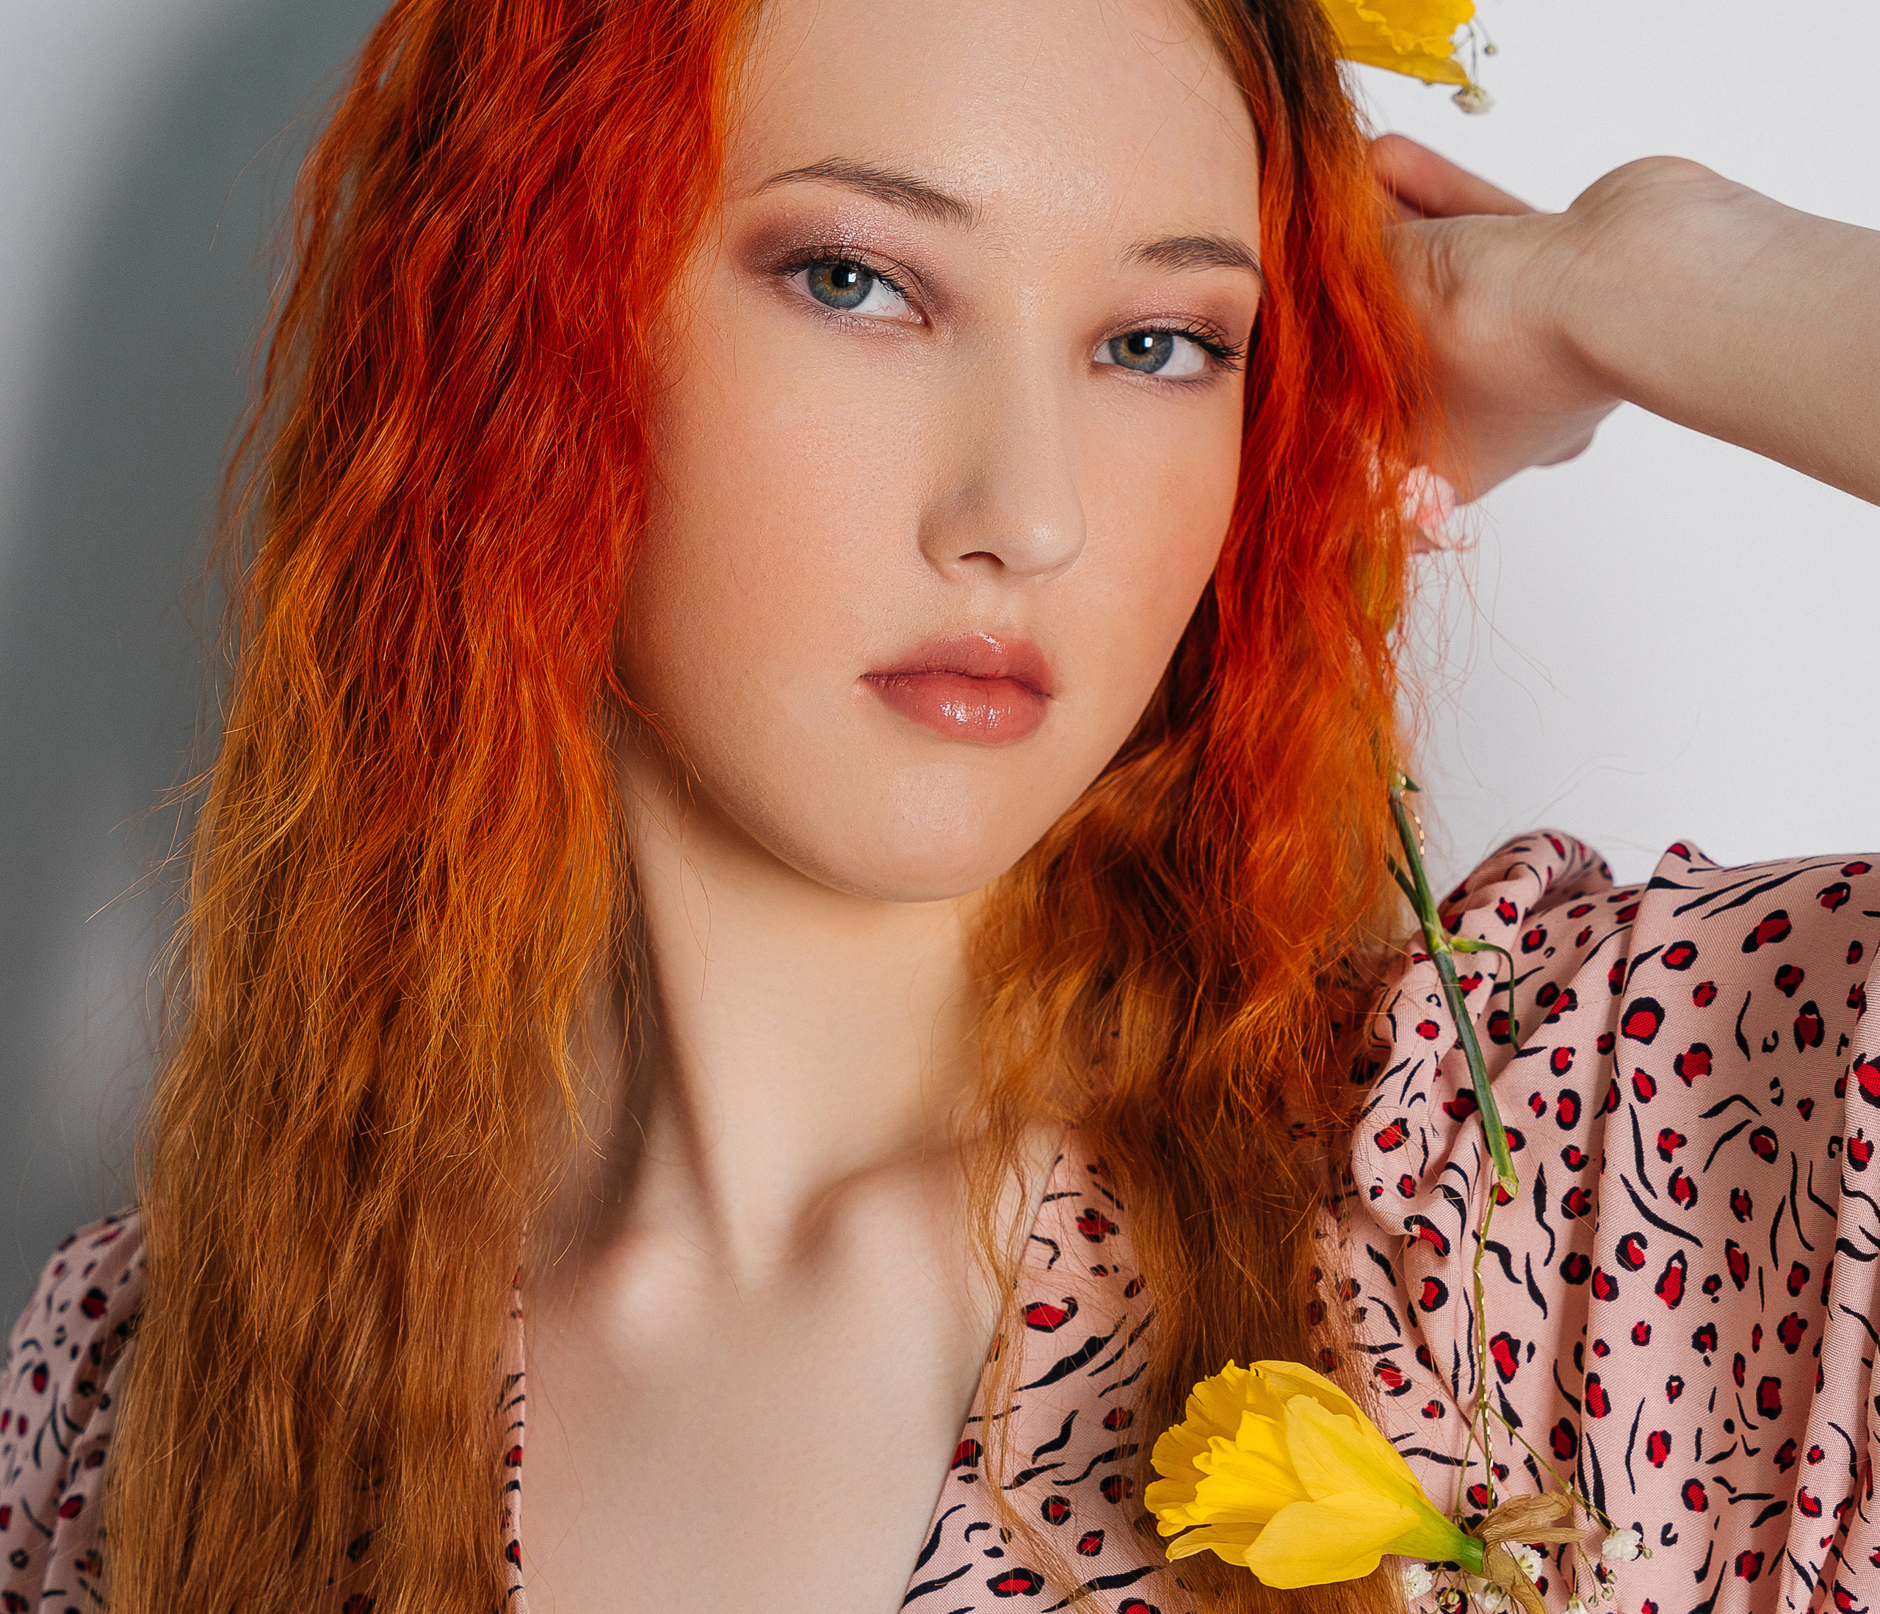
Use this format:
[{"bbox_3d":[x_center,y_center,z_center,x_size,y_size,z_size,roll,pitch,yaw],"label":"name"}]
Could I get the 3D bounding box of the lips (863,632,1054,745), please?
[{"bbox_3d":[0.005,-0.022,1.000,0.041,0.020,0.017,8,0,-25],"label":"lips"}]

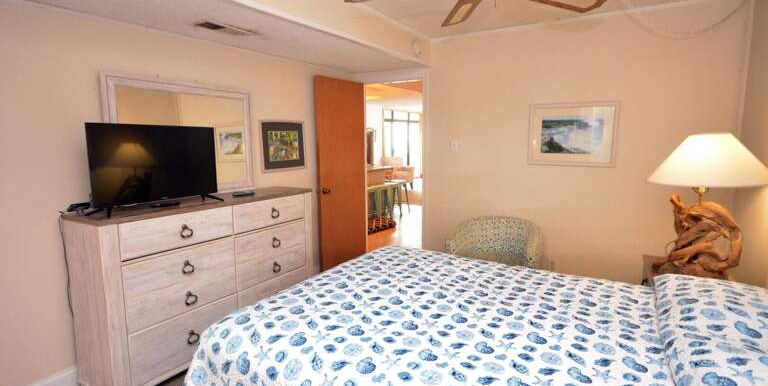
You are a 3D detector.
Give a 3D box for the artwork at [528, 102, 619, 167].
[{"bbox_3d":[1.493,-0.464,3.231,0.641,0.501,0.030,4,9,31],"label":"artwork"}]

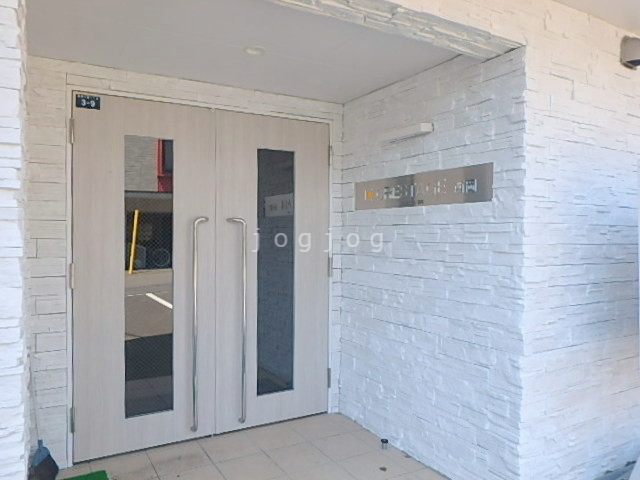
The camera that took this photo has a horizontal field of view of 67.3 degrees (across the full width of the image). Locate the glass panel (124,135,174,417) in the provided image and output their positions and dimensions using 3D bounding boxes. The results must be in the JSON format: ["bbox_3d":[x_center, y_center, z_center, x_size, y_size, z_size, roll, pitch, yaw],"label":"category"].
[{"bbox_3d":[-0.996,0.215,2.809,0.271,1.612,0.030,0,1,-29],"label":"glass panel"}]

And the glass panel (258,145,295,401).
[{"bbox_3d":[-0.295,0.213,3.210,0.268,1.618,0.030,0,1,-29],"label":"glass panel"}]

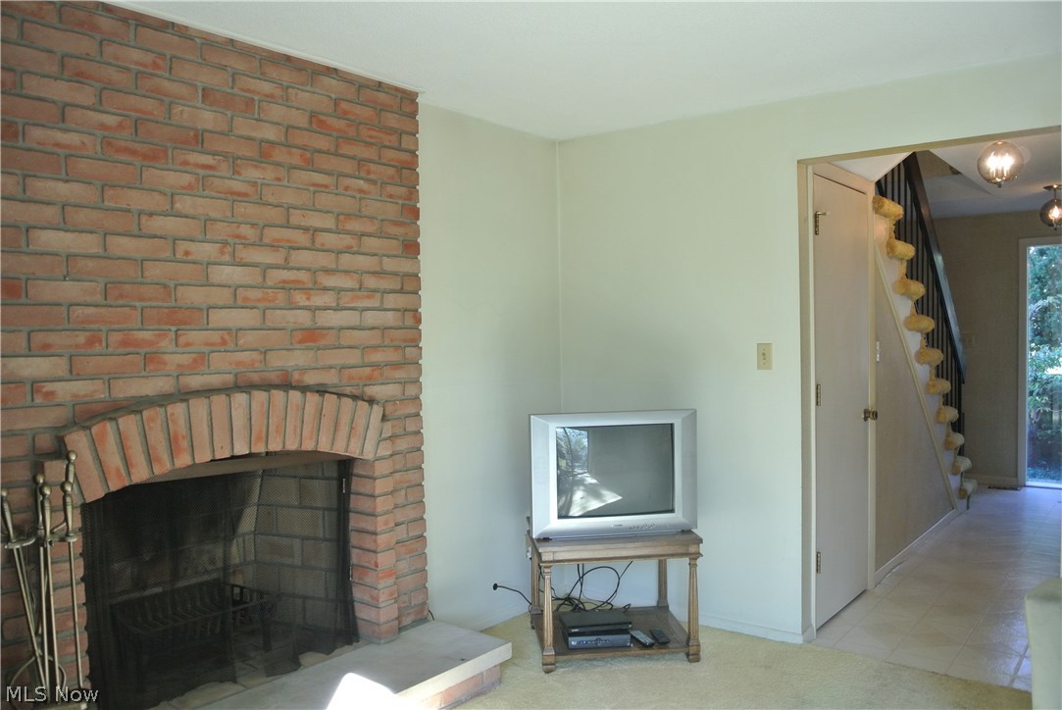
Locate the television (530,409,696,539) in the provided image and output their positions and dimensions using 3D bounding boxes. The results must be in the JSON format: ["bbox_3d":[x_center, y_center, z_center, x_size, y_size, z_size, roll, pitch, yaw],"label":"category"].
[{"bbox_3d":[0.325,0.498,3.632,0.724,0.521,0.470,-1,2,-9],"label":"television"}]

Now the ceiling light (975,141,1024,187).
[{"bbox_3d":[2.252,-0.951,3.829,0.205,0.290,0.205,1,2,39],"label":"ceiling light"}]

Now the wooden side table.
[{"bbox_3d":[0.348,1.023,3.502,0.674,0.499,0.476,-1,2,-7],"label":"wooden side table"}]

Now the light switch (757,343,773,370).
[{"bbox_3d":[1.034,0.009,3.534,0.072,0.116,0.018,1,2,39],"label":"light switch"}]

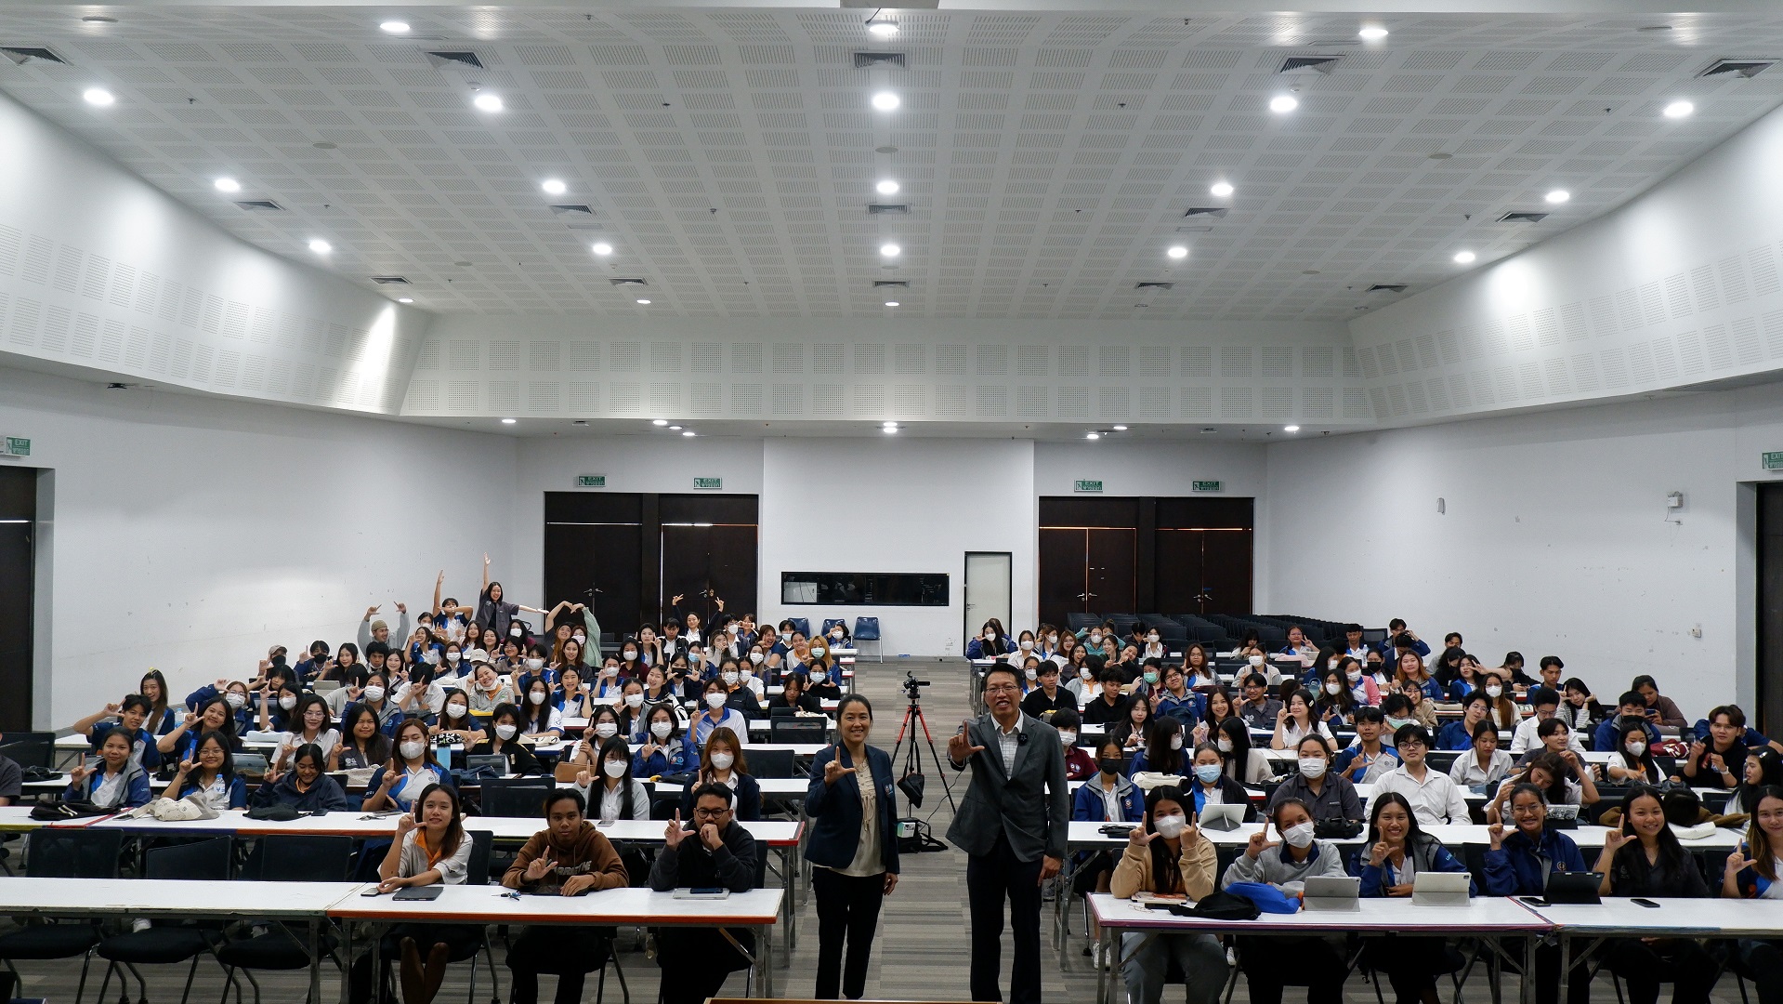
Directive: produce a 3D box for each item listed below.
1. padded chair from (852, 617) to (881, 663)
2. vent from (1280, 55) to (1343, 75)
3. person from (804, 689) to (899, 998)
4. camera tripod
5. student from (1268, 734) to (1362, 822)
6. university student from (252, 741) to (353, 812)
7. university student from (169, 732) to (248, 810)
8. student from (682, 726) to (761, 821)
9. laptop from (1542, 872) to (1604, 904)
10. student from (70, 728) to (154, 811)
[{"bbox_3d":[-0.443,2.539,30.068,0.500,0.790,0.540,1,-1,0],"label":"padded chair"},{"bbox_3d":[3.683,-3.836,14.533,0.490,0.050,0.490,1,-5,0],"label":"vent"},{"bbox_3d":[-0.204,1.801,8.525,0.530,1.600,0.360,1,-1,-3],"label":"person"},{"bbox_3d":[0.203,2.055,13.018,0.820,1.260,0.750,1,-1,0],"label":"camera tripod"},{"bbox_3d":[2.572,2.035,9.970,0.560,1.240,0.750,0,-1,8],"label":"student"},{"bbox_3d":[-3.579,2.031,9.968,0.580,1.130,0.750,1,-1,-8],"label":"university student"},{"bbox_3d":[-4.173,1.981,10.023,0.500,1.220,0.750,1,-1,-10],"label":"university student"},{"bbox_3d":[-1.035,1.996,9.998,0.480,1.250,0.750,1,-1,-5],"label":"student"},{"bbox_3d":[3.194,1.805,7.808,0.265,0.156,0.180,1,-1,2],"label":"laptop"},{"bbox_3d":[-4.765,1.970,10.028,0.500,1.230,0.750,1,-1,-12],"label":"student"}]

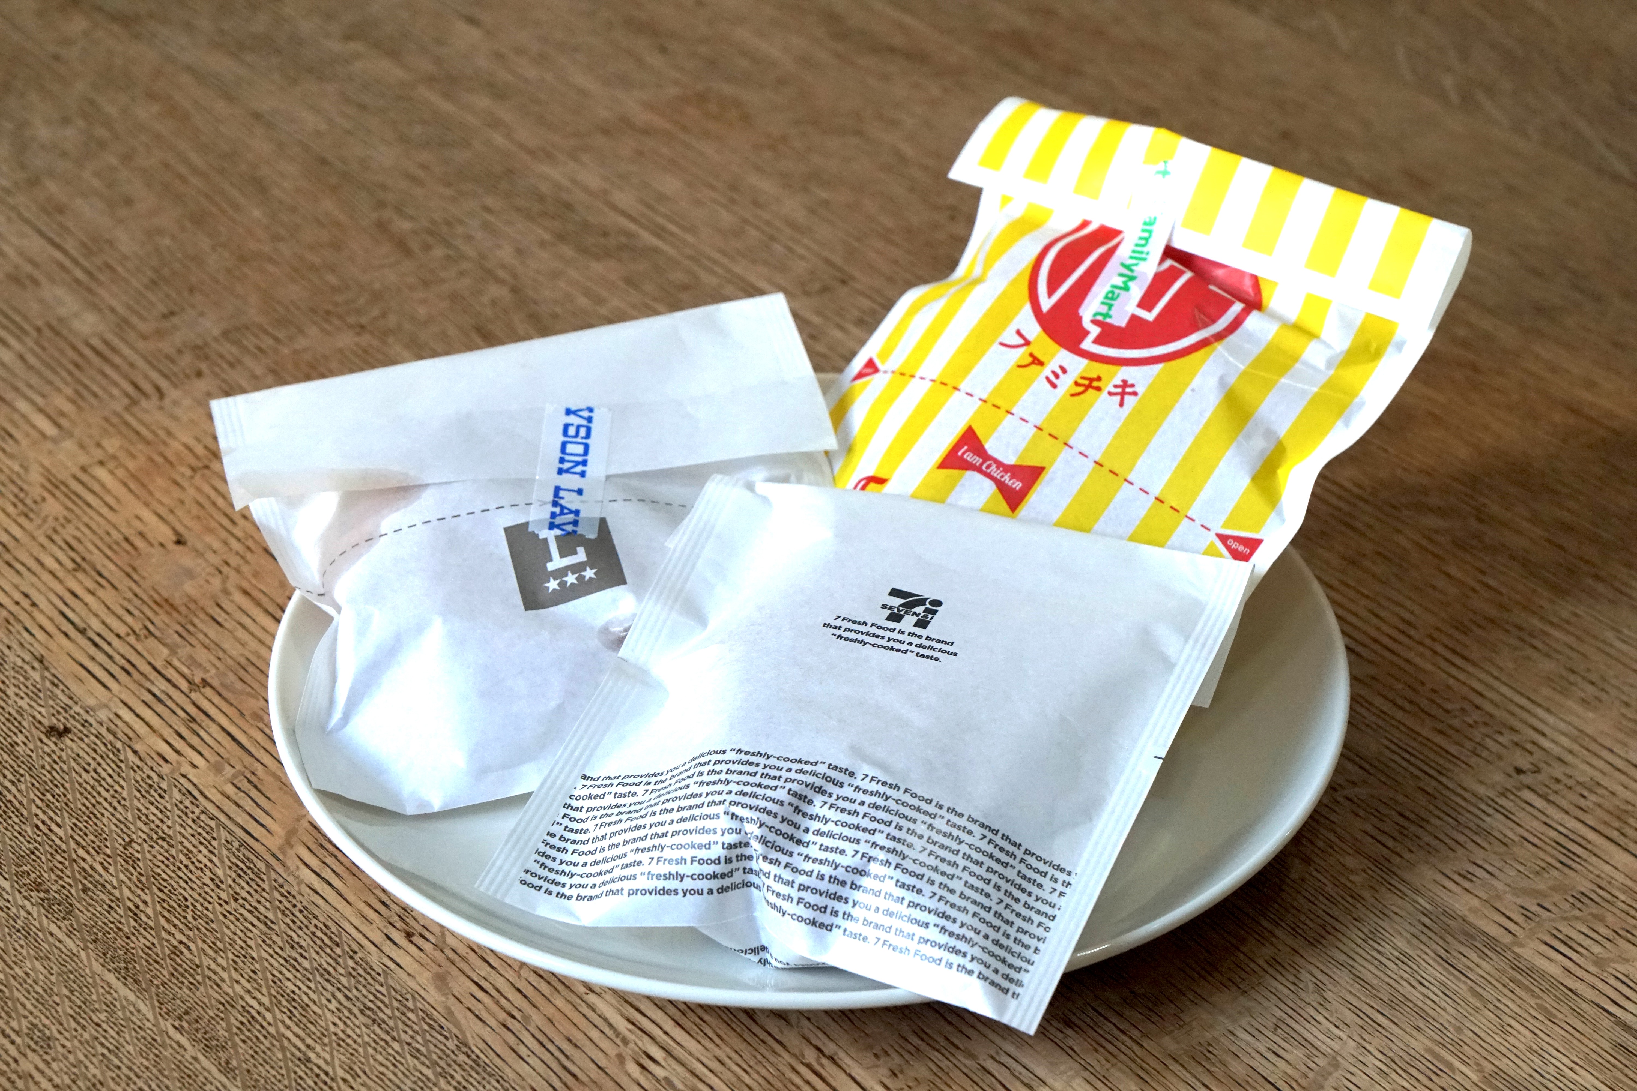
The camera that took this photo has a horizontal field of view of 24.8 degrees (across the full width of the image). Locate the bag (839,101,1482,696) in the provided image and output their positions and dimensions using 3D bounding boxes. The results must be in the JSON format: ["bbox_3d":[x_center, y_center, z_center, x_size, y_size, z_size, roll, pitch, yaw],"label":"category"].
[{"bbox_3d":[0.068,-0.042,0.932,0.136,0.045,0.148,19,63,26],"label":"bag"}]

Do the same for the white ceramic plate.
[{"bbox_3d":[-0.002,0.036,0.880,0.252,0.027,0.252,0,34,0],"label":"white ceramic plate"}]

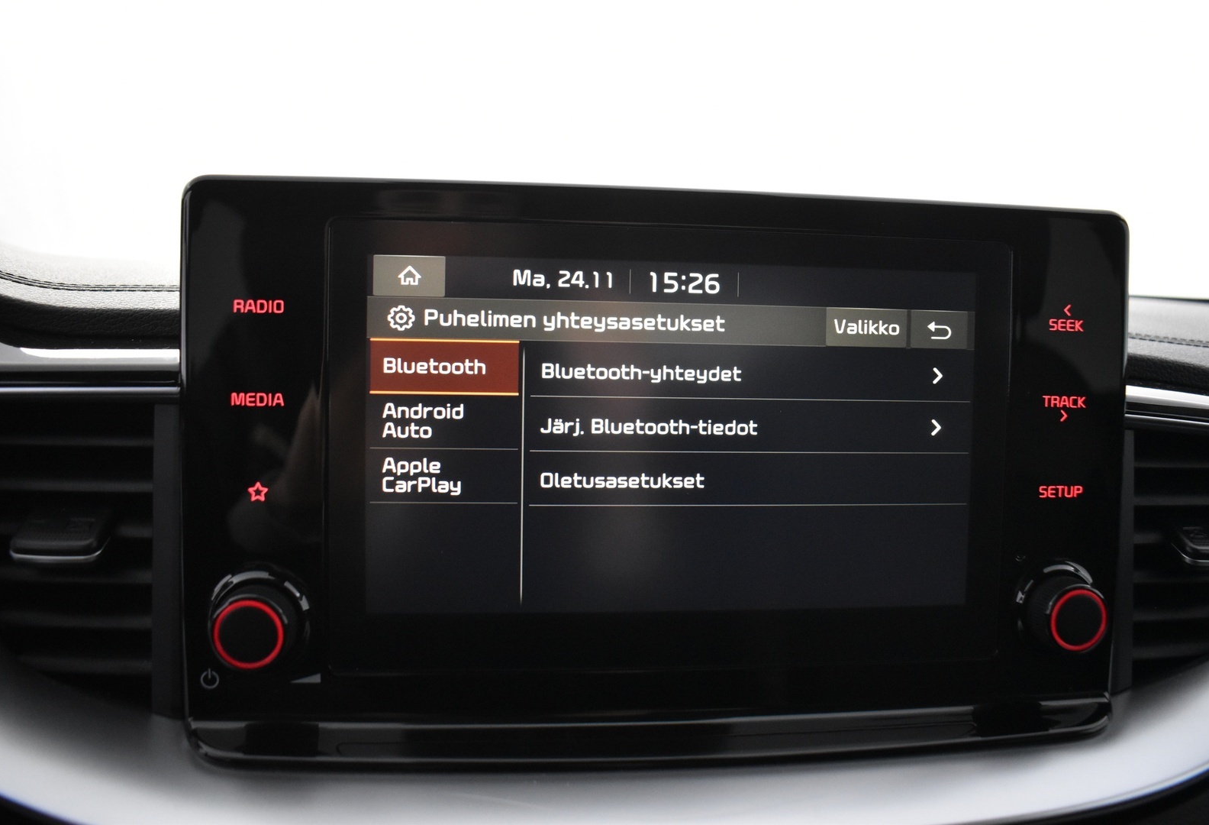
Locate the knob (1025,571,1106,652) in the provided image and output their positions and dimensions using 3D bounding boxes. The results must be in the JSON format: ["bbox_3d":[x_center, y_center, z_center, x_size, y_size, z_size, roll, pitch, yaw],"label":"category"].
[{"bbox_3d":[0.138,0.060,0.277,0.021,0.021,0.013,1,2,-7],"label":"knob"}]

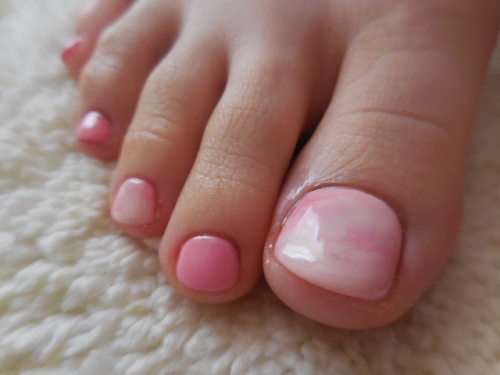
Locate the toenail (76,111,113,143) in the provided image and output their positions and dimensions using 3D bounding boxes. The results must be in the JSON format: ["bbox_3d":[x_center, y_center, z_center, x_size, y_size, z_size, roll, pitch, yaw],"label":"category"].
[{"bbox_3d":[-0.036,-0.014,0.084,0.008,0.002,0.009,-1,63,6],"label":"toenail"}]

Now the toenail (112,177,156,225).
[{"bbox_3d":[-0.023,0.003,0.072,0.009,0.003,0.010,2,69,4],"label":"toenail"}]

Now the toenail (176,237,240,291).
[{"bbox_3d":[-0.007,0.013,0.060,0.010,0.003,0.009,1,71,0],"label":"toenail"}]

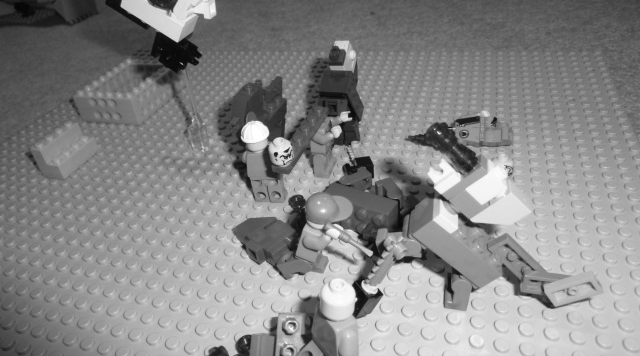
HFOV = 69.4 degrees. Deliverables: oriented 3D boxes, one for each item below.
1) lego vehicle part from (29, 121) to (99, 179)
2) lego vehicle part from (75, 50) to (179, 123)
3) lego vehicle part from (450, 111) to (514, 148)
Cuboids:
[{"bbox_3d":[-0.155,-0.018,0.280,0.017,0.021,0.033,5,38,18],"label":"lego vehicle part"},{"bbox_3d":[-0.140,-0.066,0.343,0.049,0.021,0.065,5,38,18],"label":"lego vehicle part"},{"bbox_3d":[0.090,-0.027,0.254,0.032,0.009,0.019,5,38,18],"label":"lego vehicle part"}]

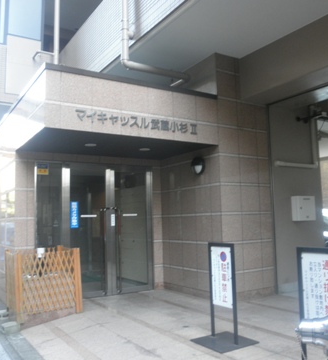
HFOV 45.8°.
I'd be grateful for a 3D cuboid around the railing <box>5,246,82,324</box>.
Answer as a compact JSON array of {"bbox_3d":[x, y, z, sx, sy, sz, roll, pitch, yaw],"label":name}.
[{"bbox_3d":[-1.778,1.464,5.658,0.896,0.909,0.922,2,-7,-32],"label":"railing"}]

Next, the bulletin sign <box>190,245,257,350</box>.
[{"bbox_3d":[0.613,1.188,4.117,0.518,1.018,0.506,2,-7,-32],"label":"bulletin sign"}]

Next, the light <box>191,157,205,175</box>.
[{"bbox_3d":[0.581,-0.253,6.688,0.140,0.300,0.290,2,-7,-32],"label":"light"}]

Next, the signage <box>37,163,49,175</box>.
[{"bbox_3d":[-2.054,-0.188,6.578,0.186,0.198,0.015,2,-7,-32],"label":"signage"}]

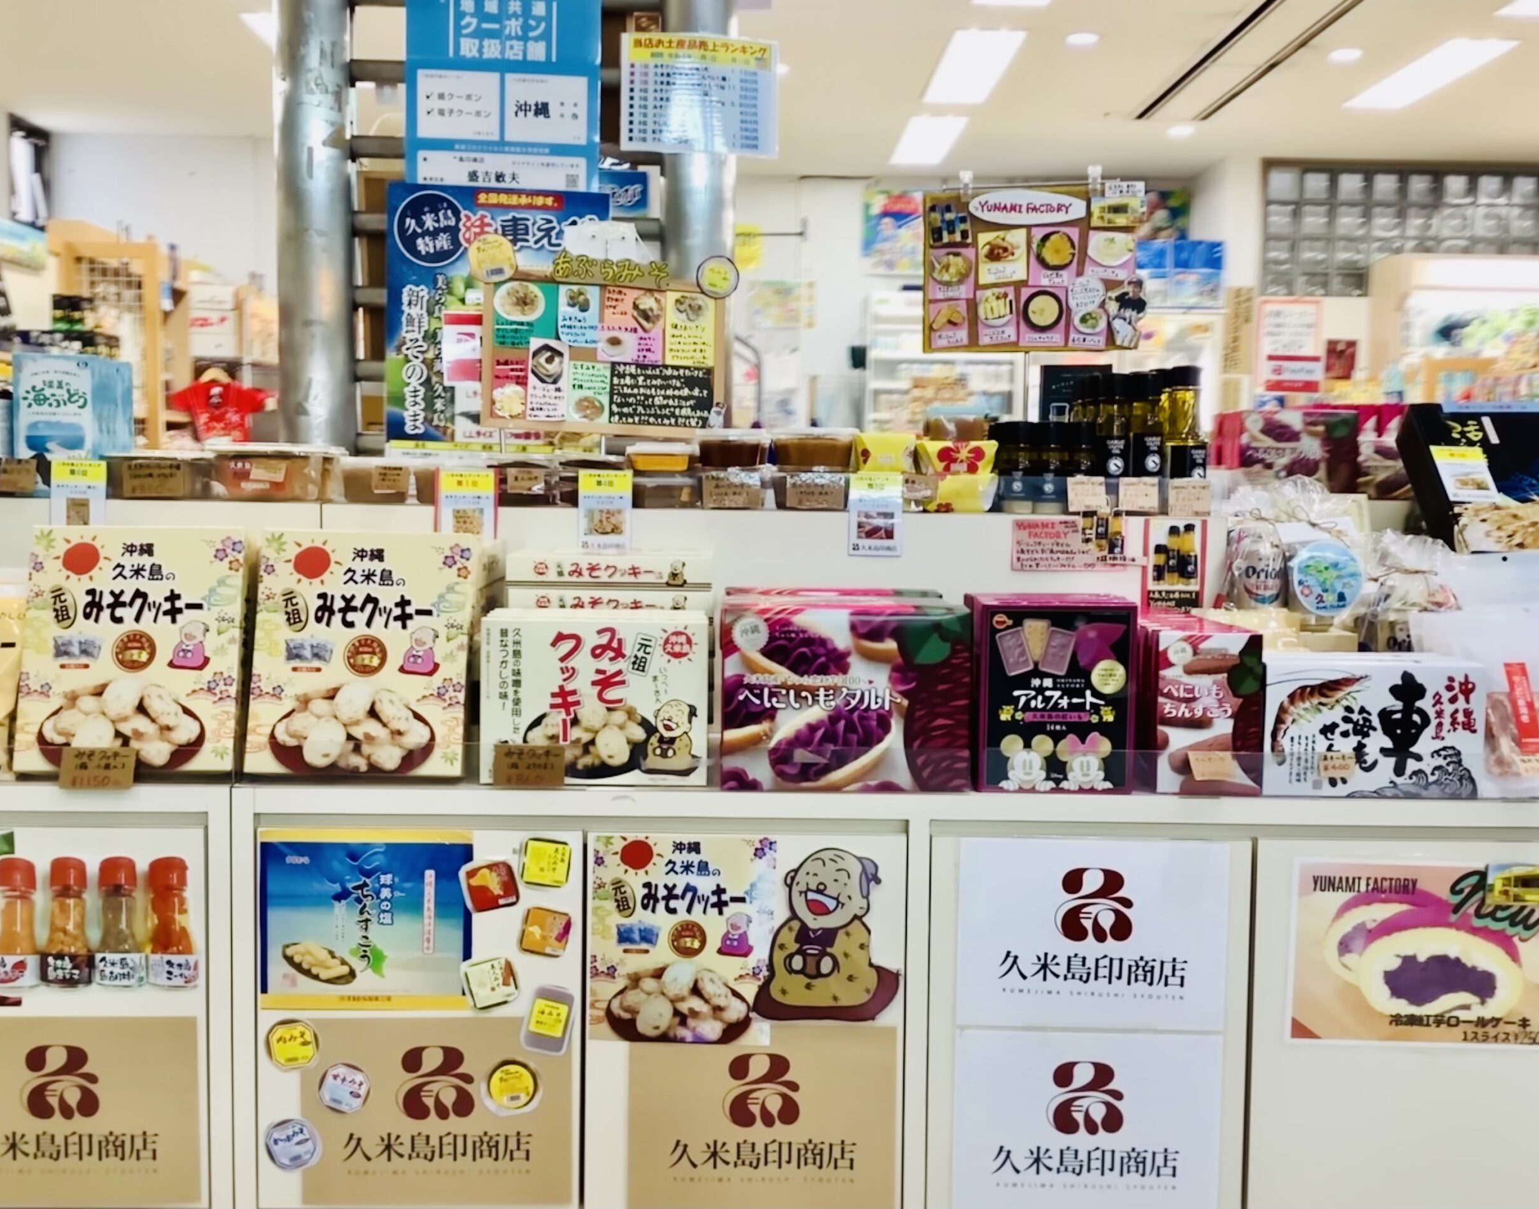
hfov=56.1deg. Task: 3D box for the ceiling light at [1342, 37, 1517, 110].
[{"bbox_3d":[3.051,-2.475,6.721,0.310,0.050,1.100,0,3,-3],"label":"ceiling light"}]

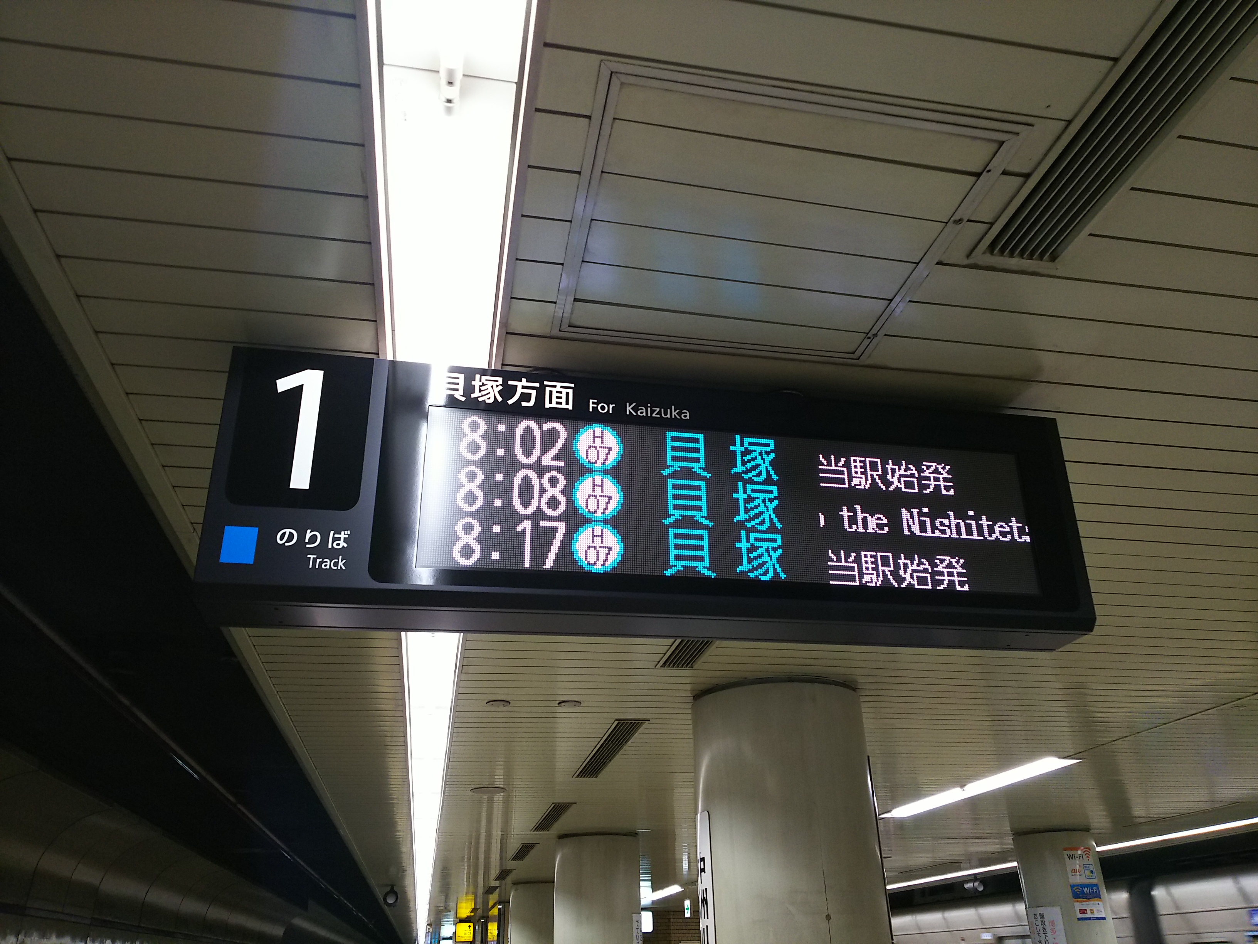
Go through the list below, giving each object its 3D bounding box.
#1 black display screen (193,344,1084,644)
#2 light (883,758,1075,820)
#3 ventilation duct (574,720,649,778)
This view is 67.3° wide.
[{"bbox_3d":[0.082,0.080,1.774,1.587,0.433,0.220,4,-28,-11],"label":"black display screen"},{"bbox_3d":[2.361,2.249,6.638,0.280,0.080,2.440,4,-28,-11],"label":"light"},{"bbox_3d":[-0.123,1.496,5.036,0.158,0.040,1.500,4,-28,-11],"label":"ventilation duct"}]

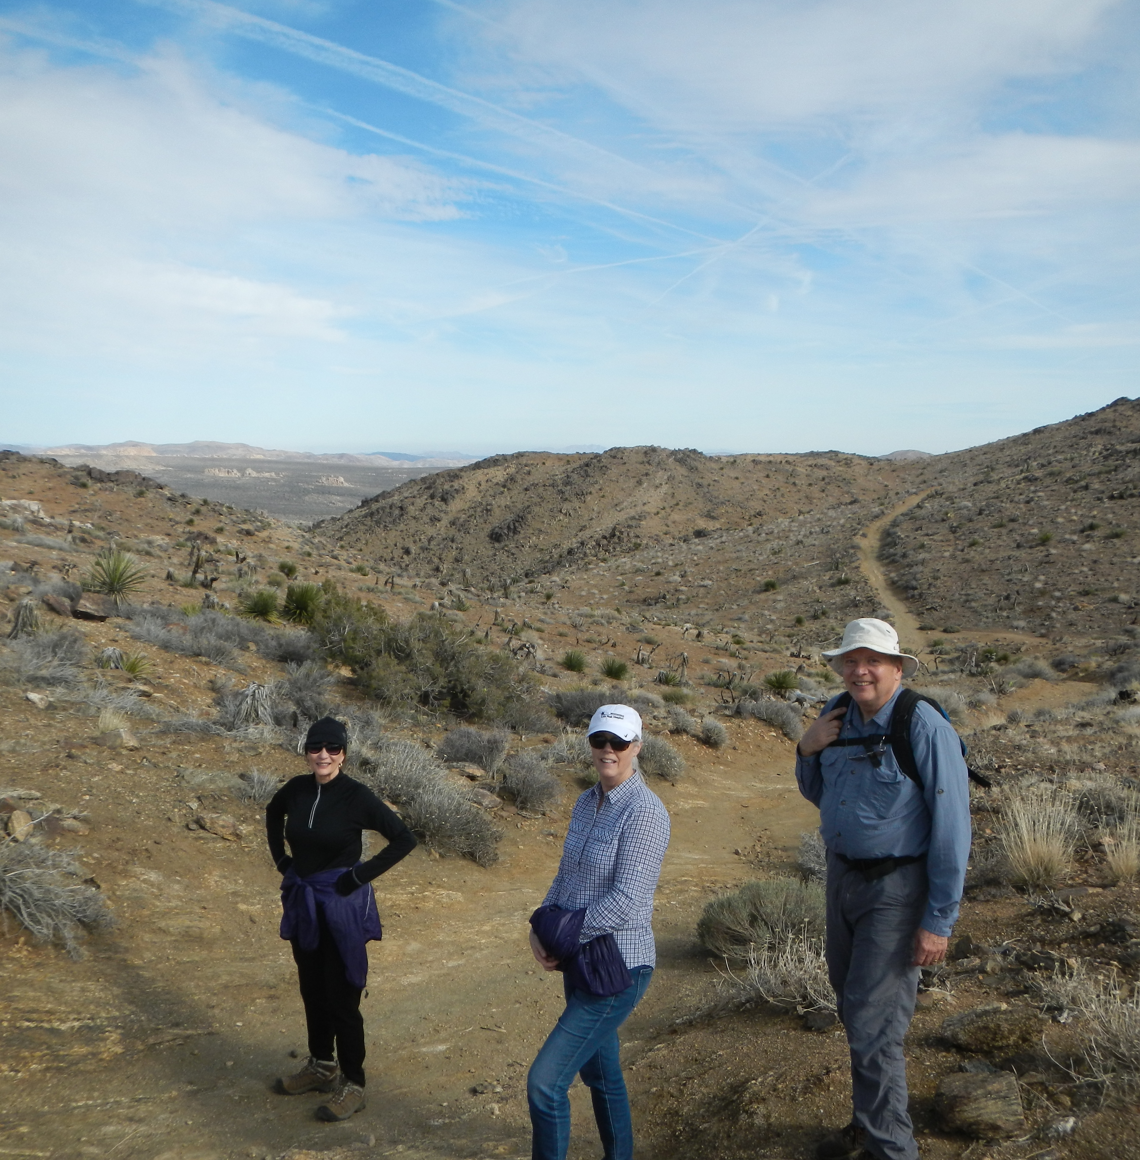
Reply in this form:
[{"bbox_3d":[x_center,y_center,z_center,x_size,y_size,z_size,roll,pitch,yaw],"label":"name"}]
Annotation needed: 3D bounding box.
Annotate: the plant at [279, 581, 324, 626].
[{"bbox_3d":[-3.958,0.348,18.500,0.643,0.591,0.643,-1,6,-12],"label":"plant"}]

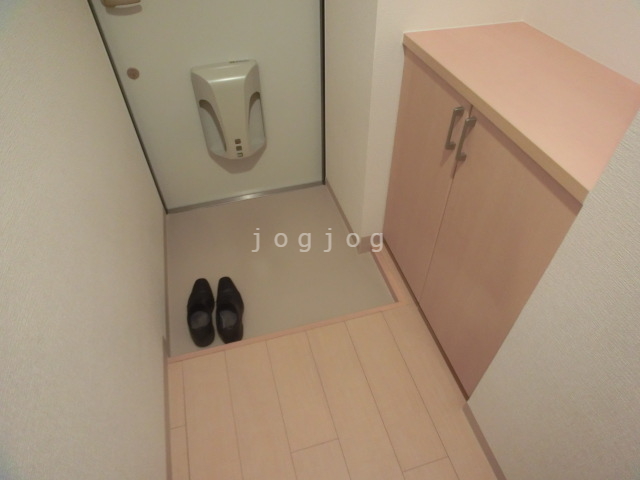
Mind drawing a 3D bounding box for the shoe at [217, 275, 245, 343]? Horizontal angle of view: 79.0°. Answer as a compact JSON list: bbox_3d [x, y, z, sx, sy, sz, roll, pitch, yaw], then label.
[{"bbox_3d":[-0.354,0.244,1.509,0.105,0.095,0.307,-12,46,-10],"label":"shoe"}]

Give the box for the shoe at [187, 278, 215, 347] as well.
[{"bbox_3d":[-0.464,0.255,1.501,0.105,0.095,0.309,-11,46,-9],"label":"shoe"}]

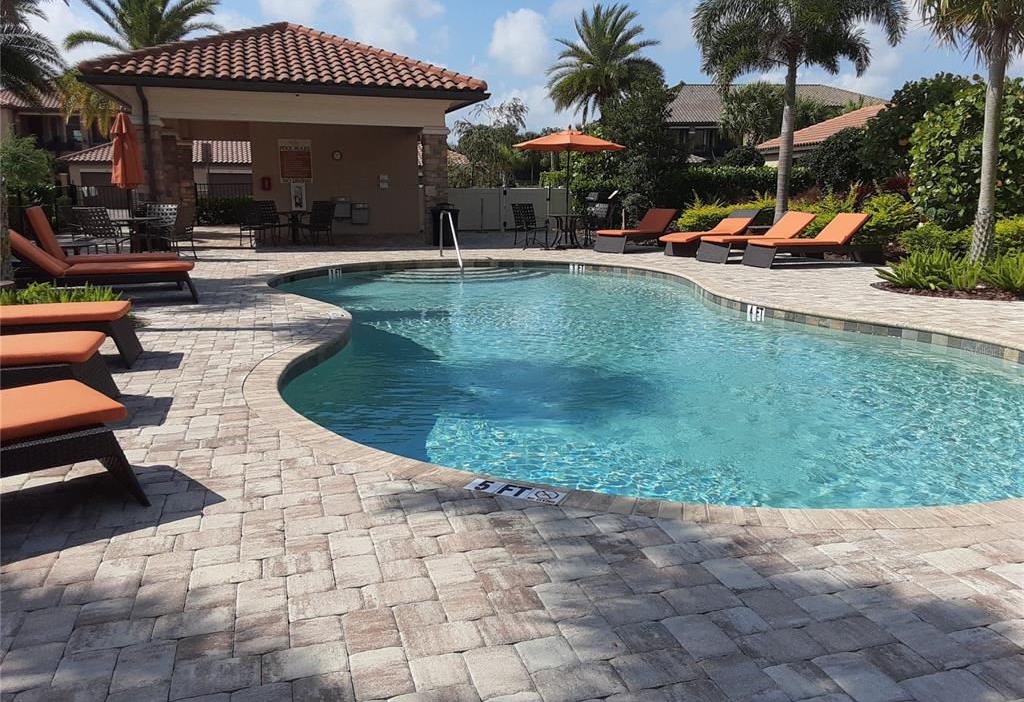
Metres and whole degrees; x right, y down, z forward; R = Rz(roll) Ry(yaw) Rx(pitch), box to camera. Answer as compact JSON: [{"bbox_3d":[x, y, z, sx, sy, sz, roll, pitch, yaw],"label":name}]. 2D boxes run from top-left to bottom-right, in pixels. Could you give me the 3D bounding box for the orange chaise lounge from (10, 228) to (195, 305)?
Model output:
[{"bbox_3d":[-4.721,-0.986,9.228,2.020,0.870,0.720,-3,12,-16],"label":"orange chaise lounge"}]

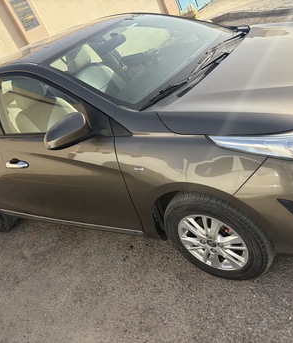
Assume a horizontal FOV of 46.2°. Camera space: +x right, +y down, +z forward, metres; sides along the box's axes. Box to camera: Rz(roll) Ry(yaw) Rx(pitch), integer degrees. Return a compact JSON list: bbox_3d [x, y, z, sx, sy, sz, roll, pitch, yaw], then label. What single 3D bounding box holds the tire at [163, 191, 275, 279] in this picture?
[{"bbox_3d":[0.393,0.347,1.917,0.590,0.590,0.190,-1,35,38],"label":"tire"}]

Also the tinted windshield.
[{"bbox_3d":[0.022,-0.848,2.259,0.820,0.120,1.330,23,47,20],"label":"tinted windshield"}]

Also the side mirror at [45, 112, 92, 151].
[{"bbox_3d":[-0.390,-0.200,1.765,0.170,0.160,0.220,-1,35,38],"label":"side mirror"}]

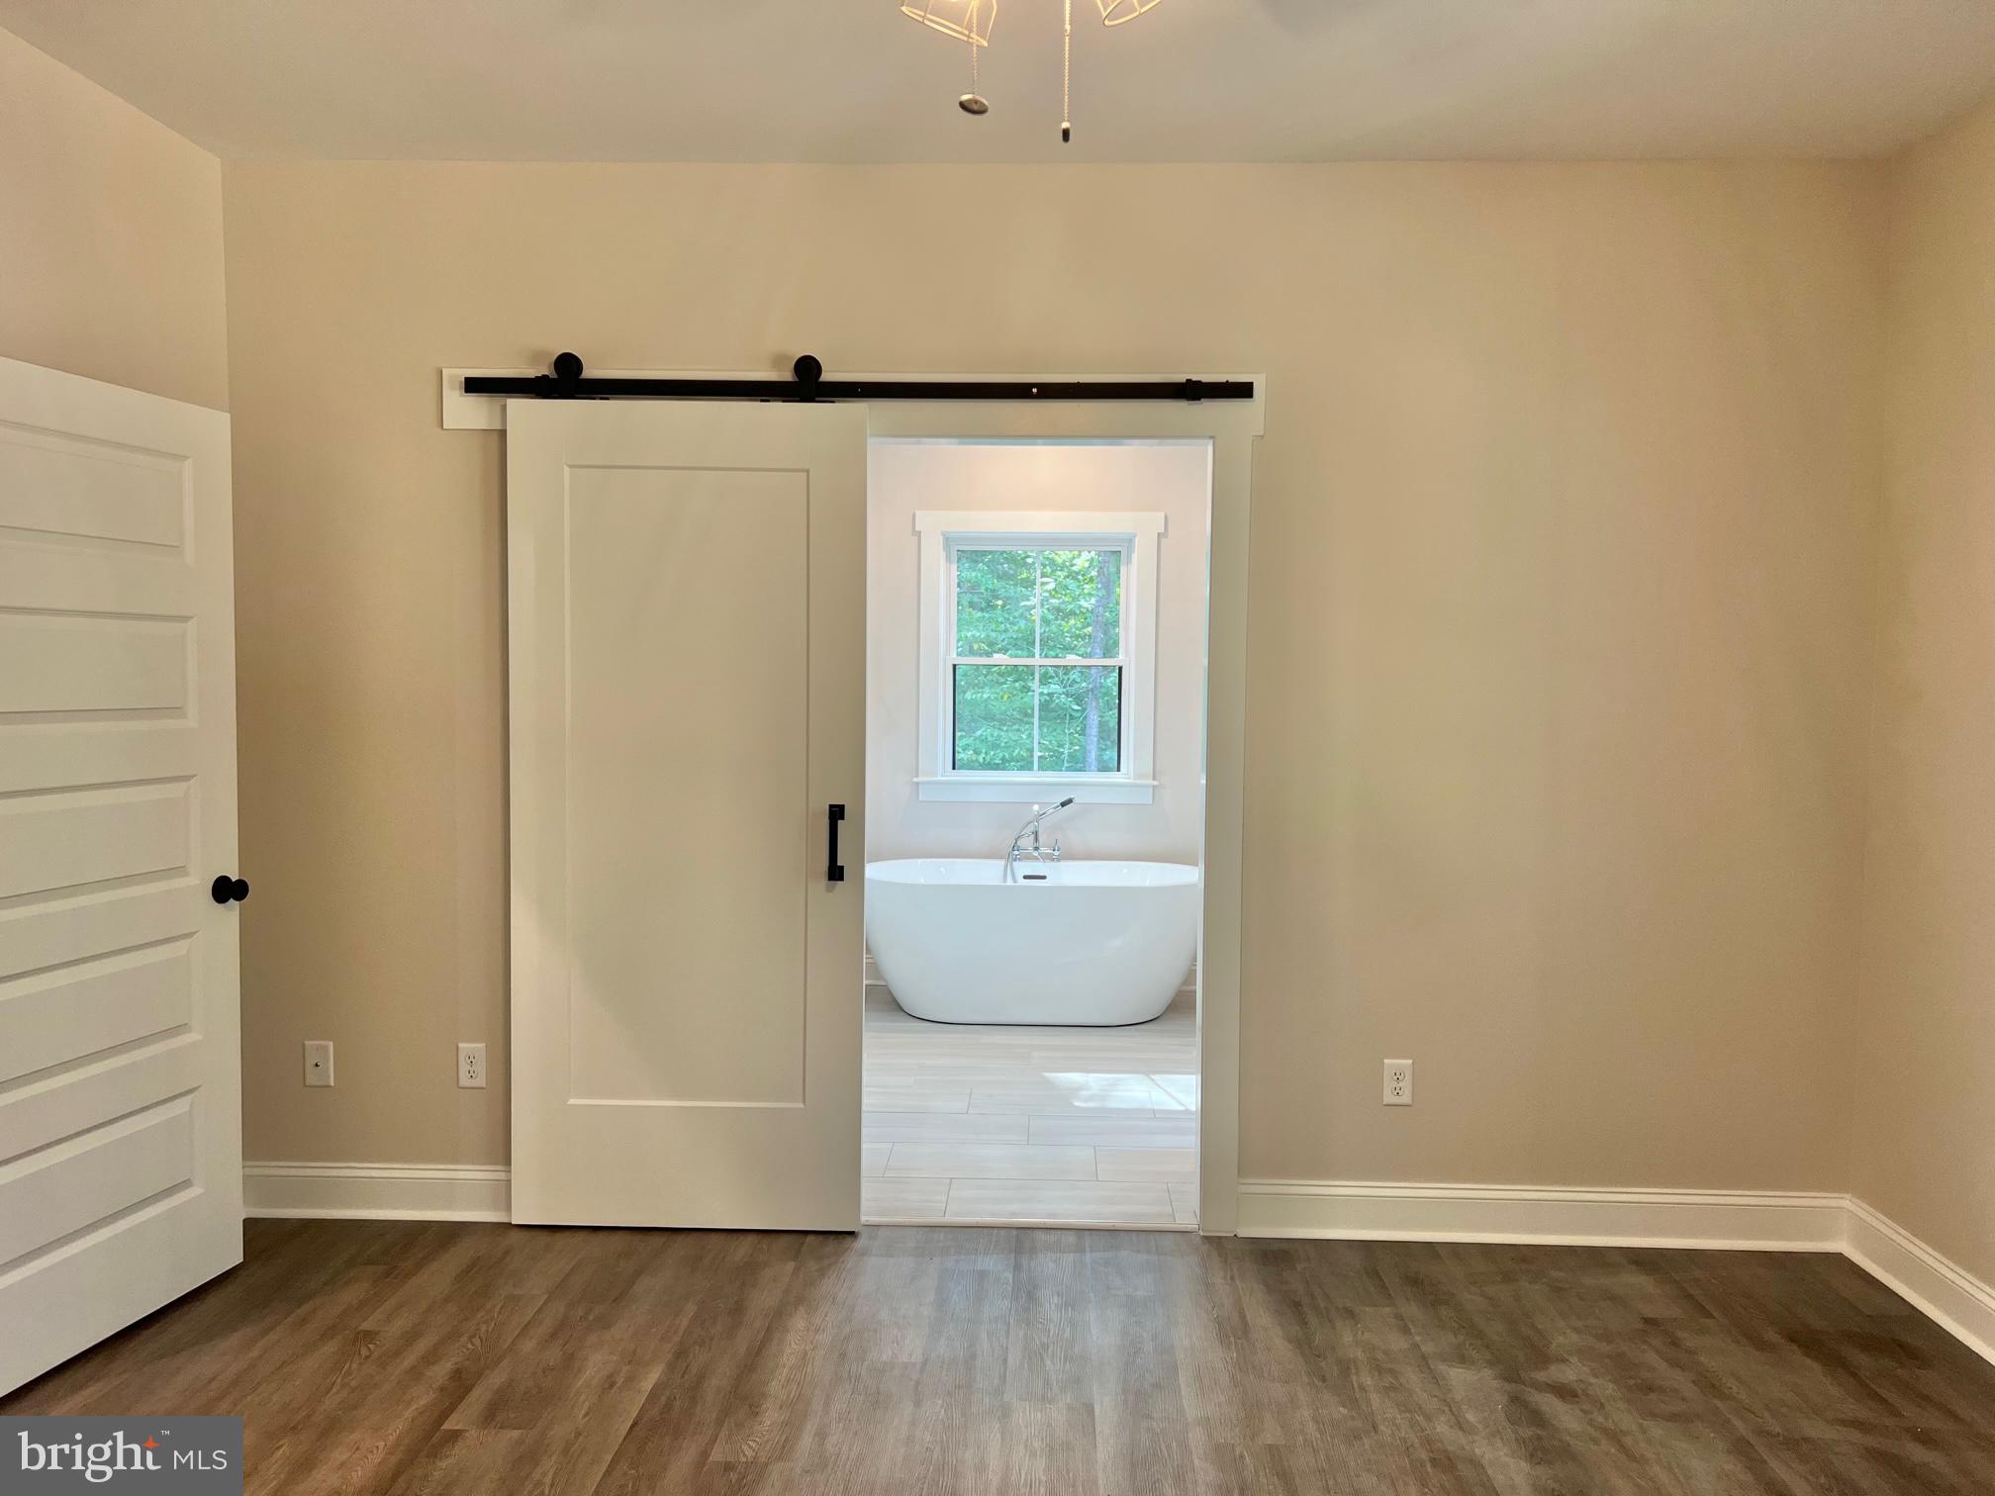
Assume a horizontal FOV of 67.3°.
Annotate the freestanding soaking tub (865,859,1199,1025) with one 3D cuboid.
[{"bbox_3d":[0.159,0.828,6.392,1.550,0.593,0.790,1,3,2],"label":"freestanding soaking tub"}]

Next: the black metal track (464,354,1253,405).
[{"bbox_3d":[-0.357,-0.926,3.767,1.986,0.120,0.070,1,3,2],"label":"black metal track"}]

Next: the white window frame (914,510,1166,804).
[{"bbox_3d":[0.187,-0.407,6.864,1.138,1.325,0.130,1,3,2],"label":"white window frame"}]

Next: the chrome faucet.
[{"bbox_3d":[0.190,0.405,6.627,0.303,0.381,0.250,0,3,-6],"label":"chrome faucet"}]

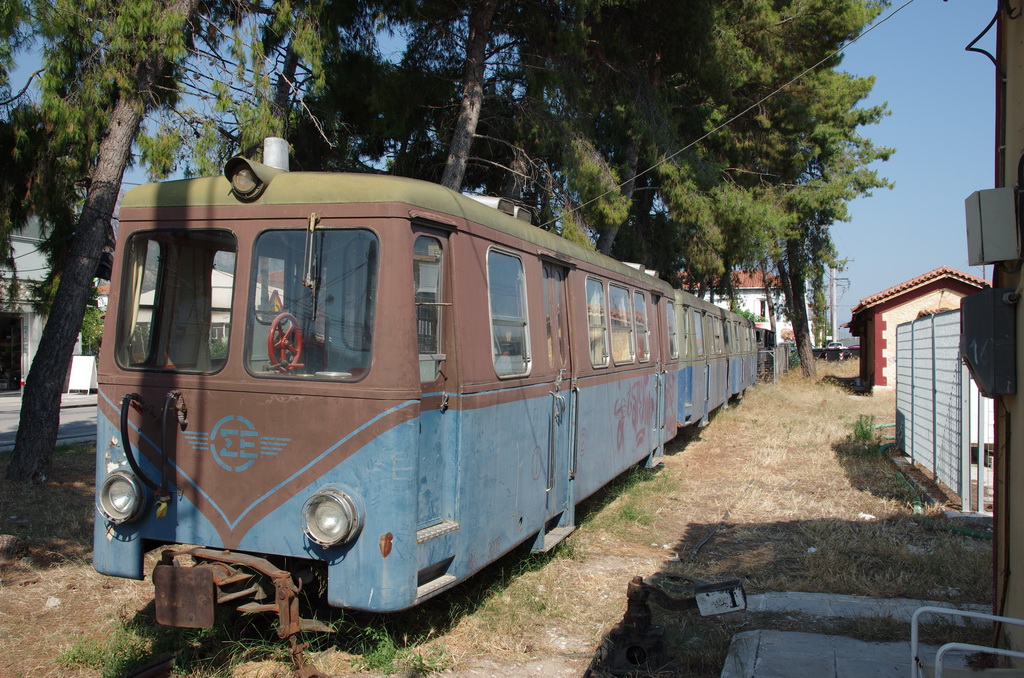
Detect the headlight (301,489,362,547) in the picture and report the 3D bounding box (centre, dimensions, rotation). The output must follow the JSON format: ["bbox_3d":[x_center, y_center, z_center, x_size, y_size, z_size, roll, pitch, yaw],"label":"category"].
[{"bbox_3d":[-0.966,0.955,5.010,0.290,0.290,0.130,2,1,19],"label":"headlight"}]

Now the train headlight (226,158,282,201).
[{"bbox_3d":[-1.489,-0.912,5.372,0.230,0.240,0.280,2,1,19],"label":"train headlight"}]

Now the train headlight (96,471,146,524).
[{"bbox_3d":[-2.278,0.923,5.456,0.290,0.290,0.130,2,1,19],"label":"train headlight"}]

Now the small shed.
[{"bbox_3d":[14.987,-0.293,33.413,5.092,4.072,7.000,0,0,18],"label":"small shed"}]

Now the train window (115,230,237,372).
[{"bbox_3d":[-1.949,-0.221,5.449,0.776,0.827,0.050,2,-3,19],"label":"train window"}]

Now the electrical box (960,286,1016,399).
[{"bbox_3d":[2.564,0.019,5.050,0.250,0.570,0.340,0,0,17],"label":"electrical box"}]

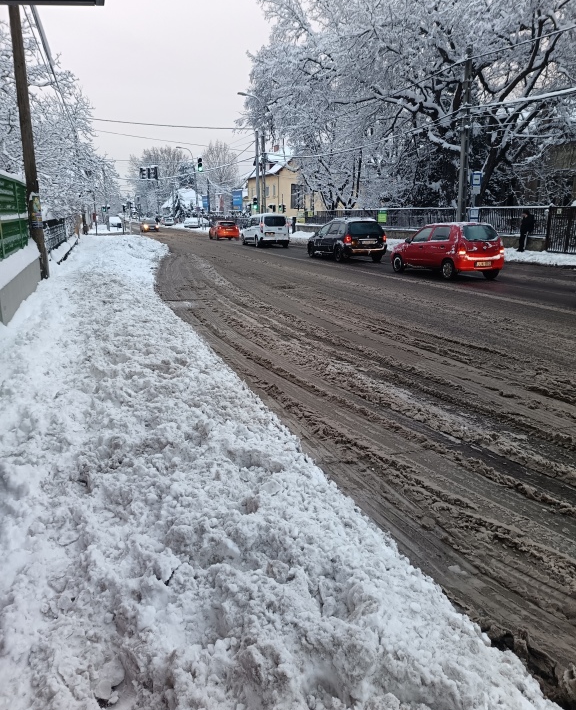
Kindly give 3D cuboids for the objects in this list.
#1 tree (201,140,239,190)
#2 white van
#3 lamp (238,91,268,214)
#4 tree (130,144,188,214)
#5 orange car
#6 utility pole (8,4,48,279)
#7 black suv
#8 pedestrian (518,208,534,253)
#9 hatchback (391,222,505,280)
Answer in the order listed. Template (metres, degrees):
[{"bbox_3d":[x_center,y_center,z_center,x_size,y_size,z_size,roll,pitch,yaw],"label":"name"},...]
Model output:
[{"bbox_3d":[-10.596,-26.710,84.027,6.200,13.657,6.200,0,14,0],"label":"tree"},{"bbox_3d":[-1.403,-7.382,31.587,1.849,1.874,4.453,-5,15,-19],"label":"white van"},{"bbox_3d":[-2.860,-14.596,41.362,2.300,10.913,0.350,-5,15,-18],"label":"lamp"},{"bbox_3d":[-23.507,-30.881,98.446,11.300,14.733,11.300,0,14,0],"label":"tree"},{"bbox_3d":[-5.115,-9.979,42.765,1.815,1.473,4.340,-5,15,-17],"label":"orange car"},{"bbox_3d":[-5.807,-5.437,11.800,0.280,7.400,0.280,-5,15,-18],"label":"utility pole"},{"bbox_3d":[2.215,-4.574,21.003,1.774,1.575,4.464,-4,15,-17],"label":"black suv"},{"bbox_3d":[10.016,-5.258,22.388,0.550,1.740,0.500,-5,15,-18],"label":"pedestrian"},{"bbox_3d":[4.299,-2.961,14.839,1.468,1.463,3.479,-5,15,-19],"label":"hatchback"}]

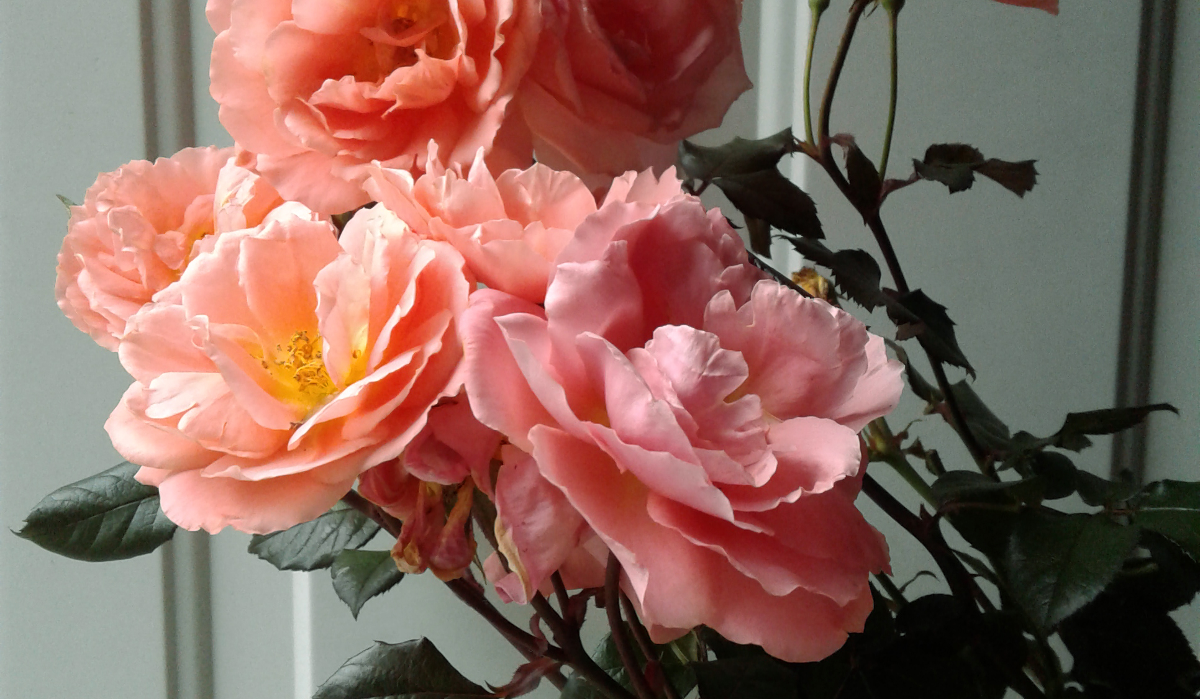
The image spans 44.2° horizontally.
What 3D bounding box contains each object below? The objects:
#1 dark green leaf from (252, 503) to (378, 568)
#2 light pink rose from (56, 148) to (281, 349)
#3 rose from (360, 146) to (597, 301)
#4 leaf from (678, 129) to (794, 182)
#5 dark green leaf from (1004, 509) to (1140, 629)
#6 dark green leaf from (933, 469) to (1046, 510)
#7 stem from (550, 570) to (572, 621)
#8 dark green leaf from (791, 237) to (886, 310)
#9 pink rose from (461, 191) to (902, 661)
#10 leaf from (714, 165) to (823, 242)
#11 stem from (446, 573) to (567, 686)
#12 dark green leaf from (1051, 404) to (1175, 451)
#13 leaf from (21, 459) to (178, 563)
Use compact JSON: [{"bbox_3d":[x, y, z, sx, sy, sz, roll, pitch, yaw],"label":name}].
[{"bbox_3d":[-0.076,0.048,0.395,0.036,0.020,0.012,2,23,5],"label":"dark green leaf"},{"bbox_3d":[-0.127,-0.029,0.440,0.070,0.070,0.050,-10,-36,14],"label":"light pink rose"},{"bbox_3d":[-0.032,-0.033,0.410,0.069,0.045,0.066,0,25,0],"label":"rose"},{"bbox_3d":[0.038,-0.054,0.410,0.032,0.011,0.024,0,26,0],"label":"leaf"},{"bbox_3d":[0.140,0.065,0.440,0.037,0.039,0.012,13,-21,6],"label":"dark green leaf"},{"bbox_3d":[0.105,0.038,0.400,0.029,0.009,0.020,1,15,6],"label":"dark green leaf"},{"bbox_3d":[-0.010,0.063,0.380,0.004,0.015,0.004,-18,3,1],"label":"stem"},{"bbox_3d":[0.069,-0.022,0.430,0.034,0.010,0.019,36,41,5],"label":"dark green leaf"},{"bbox_3d":[0.020,0.018,0.360,0.100,0.060,0.100,4,53,-5],"label":"pink rose"},{"bbox_3d":[0.050,-0.043,0.430,0.037,0.010,0.021,31,50,7],"label":"leaf"},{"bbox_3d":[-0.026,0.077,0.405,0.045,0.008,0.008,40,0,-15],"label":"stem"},{"bbox_3d":[0.153,0.024,0.440,0.039,0.012,0.020,3,18,-9],"label":"dark green leaf"},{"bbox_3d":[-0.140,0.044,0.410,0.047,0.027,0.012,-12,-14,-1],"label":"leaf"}]

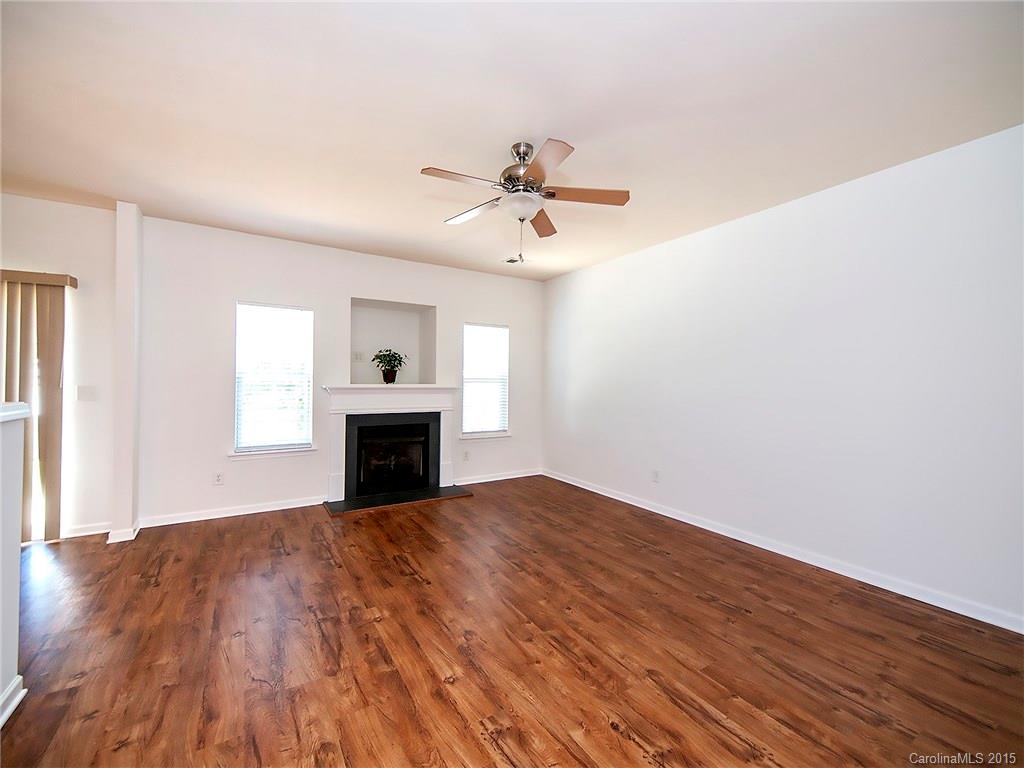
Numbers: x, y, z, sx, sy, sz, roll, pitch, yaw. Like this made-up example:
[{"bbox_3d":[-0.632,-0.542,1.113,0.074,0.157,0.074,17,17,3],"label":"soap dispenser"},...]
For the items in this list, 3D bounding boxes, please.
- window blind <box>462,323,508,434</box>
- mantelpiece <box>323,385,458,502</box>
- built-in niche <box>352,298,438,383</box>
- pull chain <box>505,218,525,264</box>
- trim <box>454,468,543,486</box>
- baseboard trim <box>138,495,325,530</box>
[{"bbox_3d":[-0.348,-0.060,5.482,0.685,1.428,0.100,0,0,-32],"label":"window blind"},{"bbox_3d":[-1.302,0.655,4.738,1.580,1.265,0.190,0,0,-32],"label":"mantelpiece"},{"bbox_3d":[-1.489,-0.465,5.045,0.995,0.967,0.550,0,0,-32],"label":"built-in niche"},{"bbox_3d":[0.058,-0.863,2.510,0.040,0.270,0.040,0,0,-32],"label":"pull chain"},{"bbox_3d":[-0.141,1.252,5.568,1.365,0.087,0.018,0,0,-32],"label":"trim"},{"bbox_3d":[-2.631,1.233,4.019,1.480,0.087,0.018,0,0,-32],"label":"baseboard trim"}]

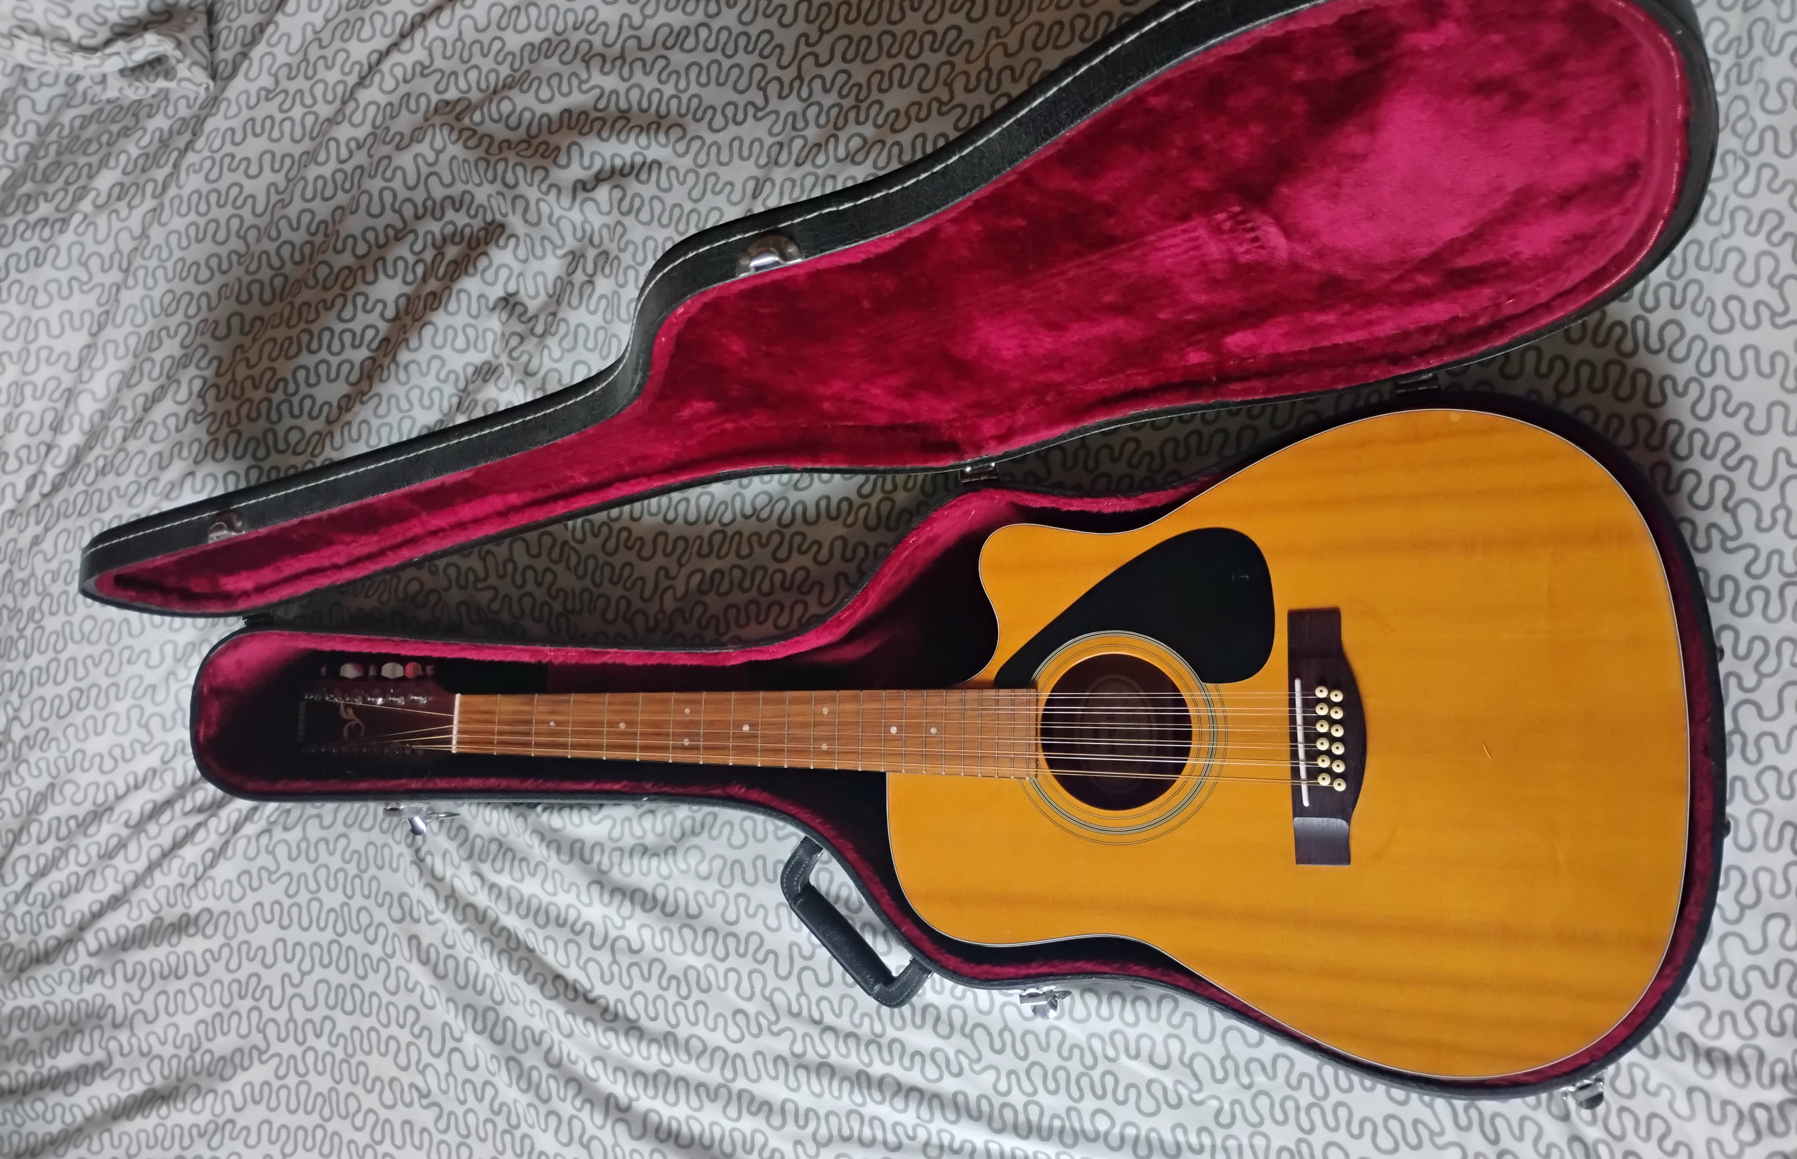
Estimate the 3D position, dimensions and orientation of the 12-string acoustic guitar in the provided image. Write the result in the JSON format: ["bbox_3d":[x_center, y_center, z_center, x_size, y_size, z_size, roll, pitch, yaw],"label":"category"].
[{"bbox_3d":[-0.014,0.112,1.089,1.068,0.126,0.415,-1,85,19],"label":"12-string acoustic guitar"}]

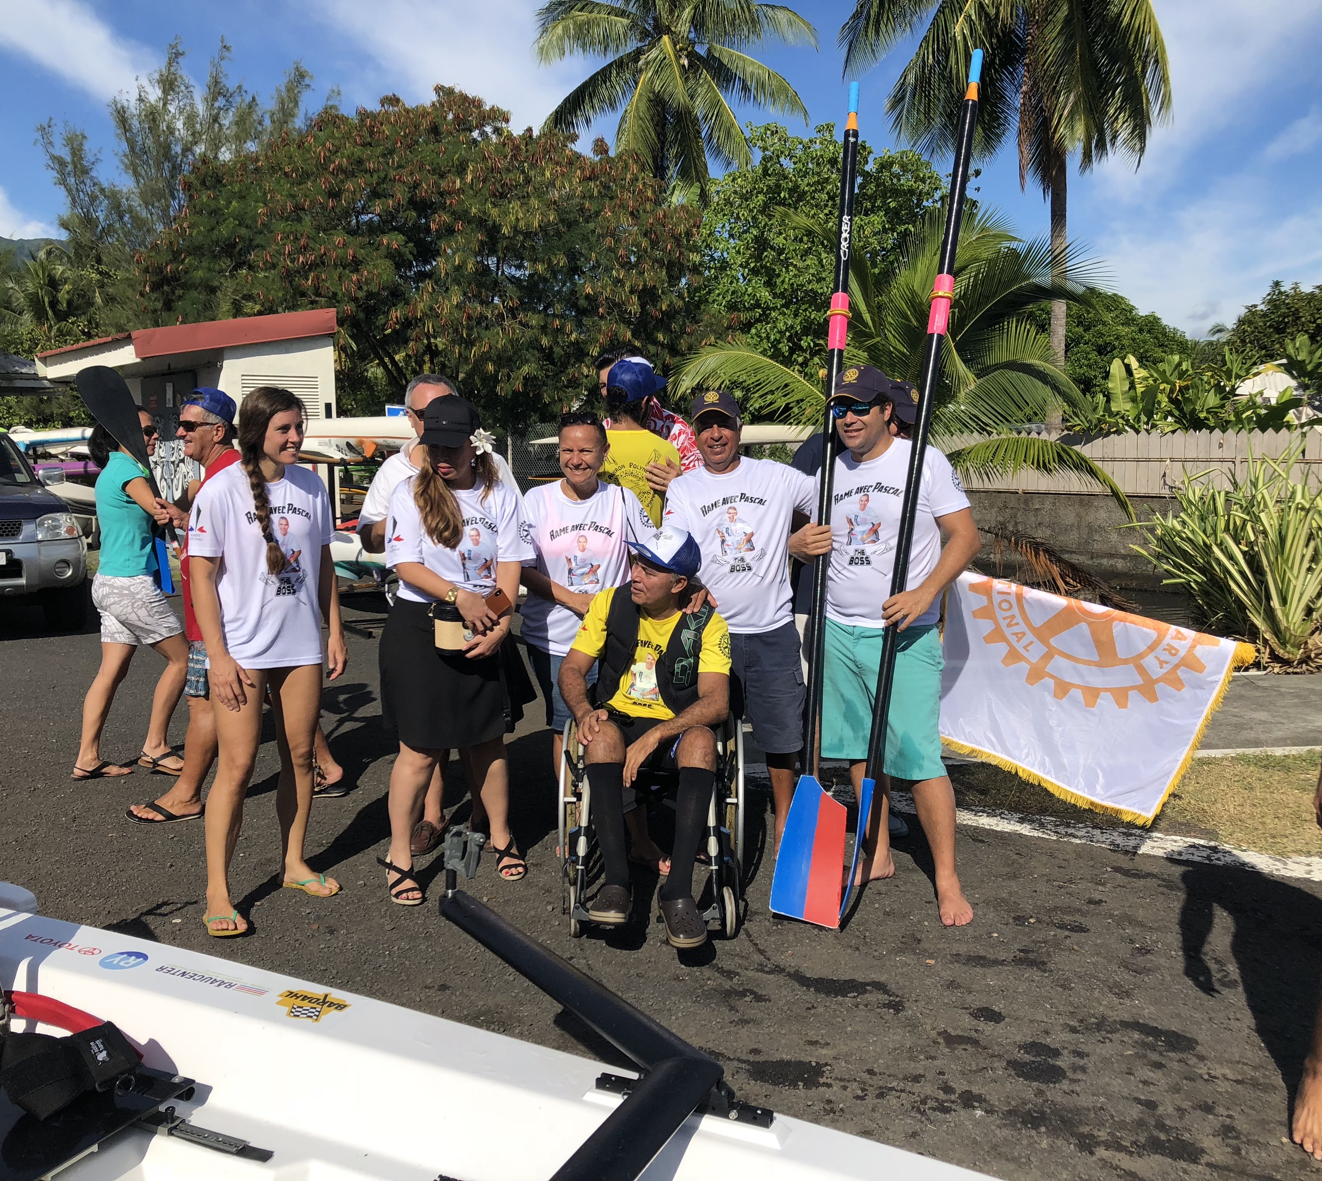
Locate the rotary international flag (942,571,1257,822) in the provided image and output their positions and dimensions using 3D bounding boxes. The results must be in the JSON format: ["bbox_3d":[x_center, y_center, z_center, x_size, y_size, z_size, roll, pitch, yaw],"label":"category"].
[{"bbox_3d":[1.470,0.383,4.750,1.160,0.730,0.120,16,11,12],"label":"rotary international flag"}]

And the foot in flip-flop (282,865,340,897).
[{"bbox_3d":[-1.198,0.977,4.382,0.238,0.092,0.088,3,8,29],"label":"foot in flip-flop"}]

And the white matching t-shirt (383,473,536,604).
[{"bbox_3d":[-0.682,-0.177,4.320,0.470,0.460,0.280,-5,8,-30],"label":"white matching t-shirt"}]

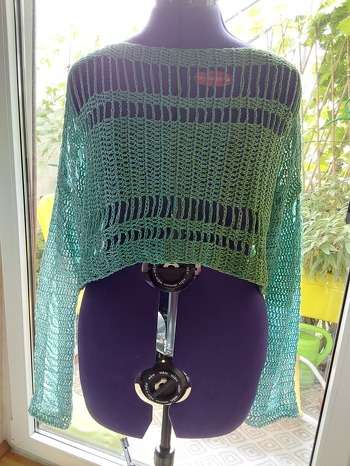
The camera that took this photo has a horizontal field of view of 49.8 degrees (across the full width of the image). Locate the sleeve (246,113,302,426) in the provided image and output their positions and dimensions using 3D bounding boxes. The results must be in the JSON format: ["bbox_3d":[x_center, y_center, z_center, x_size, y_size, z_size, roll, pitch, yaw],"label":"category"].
[{"bbox_3d":[0.197,0.068,0.720,0.105,0.600,0.125,-2,16,0],"label":"sleeve"}]

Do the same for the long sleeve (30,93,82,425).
[{"bbox_3d":[-0.216,0.052,0.705,0.105,0.640,0.125,7,16,0],"label":"long sleeve"}]

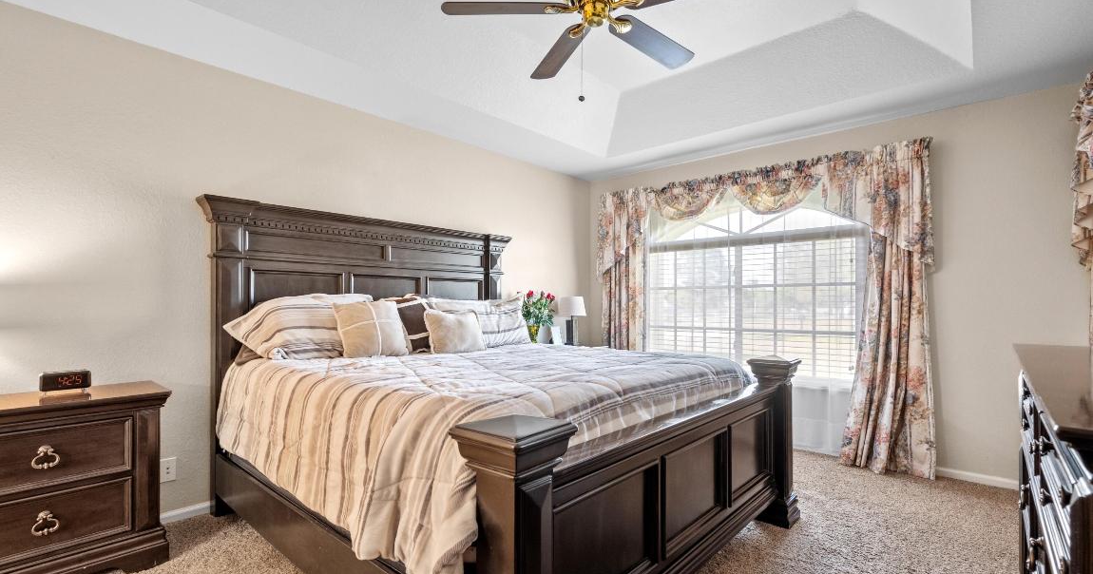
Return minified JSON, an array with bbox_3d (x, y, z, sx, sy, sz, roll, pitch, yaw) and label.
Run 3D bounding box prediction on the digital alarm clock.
[{"bbox_3d":[-2.151,0.423,2.179,0.070,0.091,0.168,-1,-2,42],"label":"digital alarm clock"}]

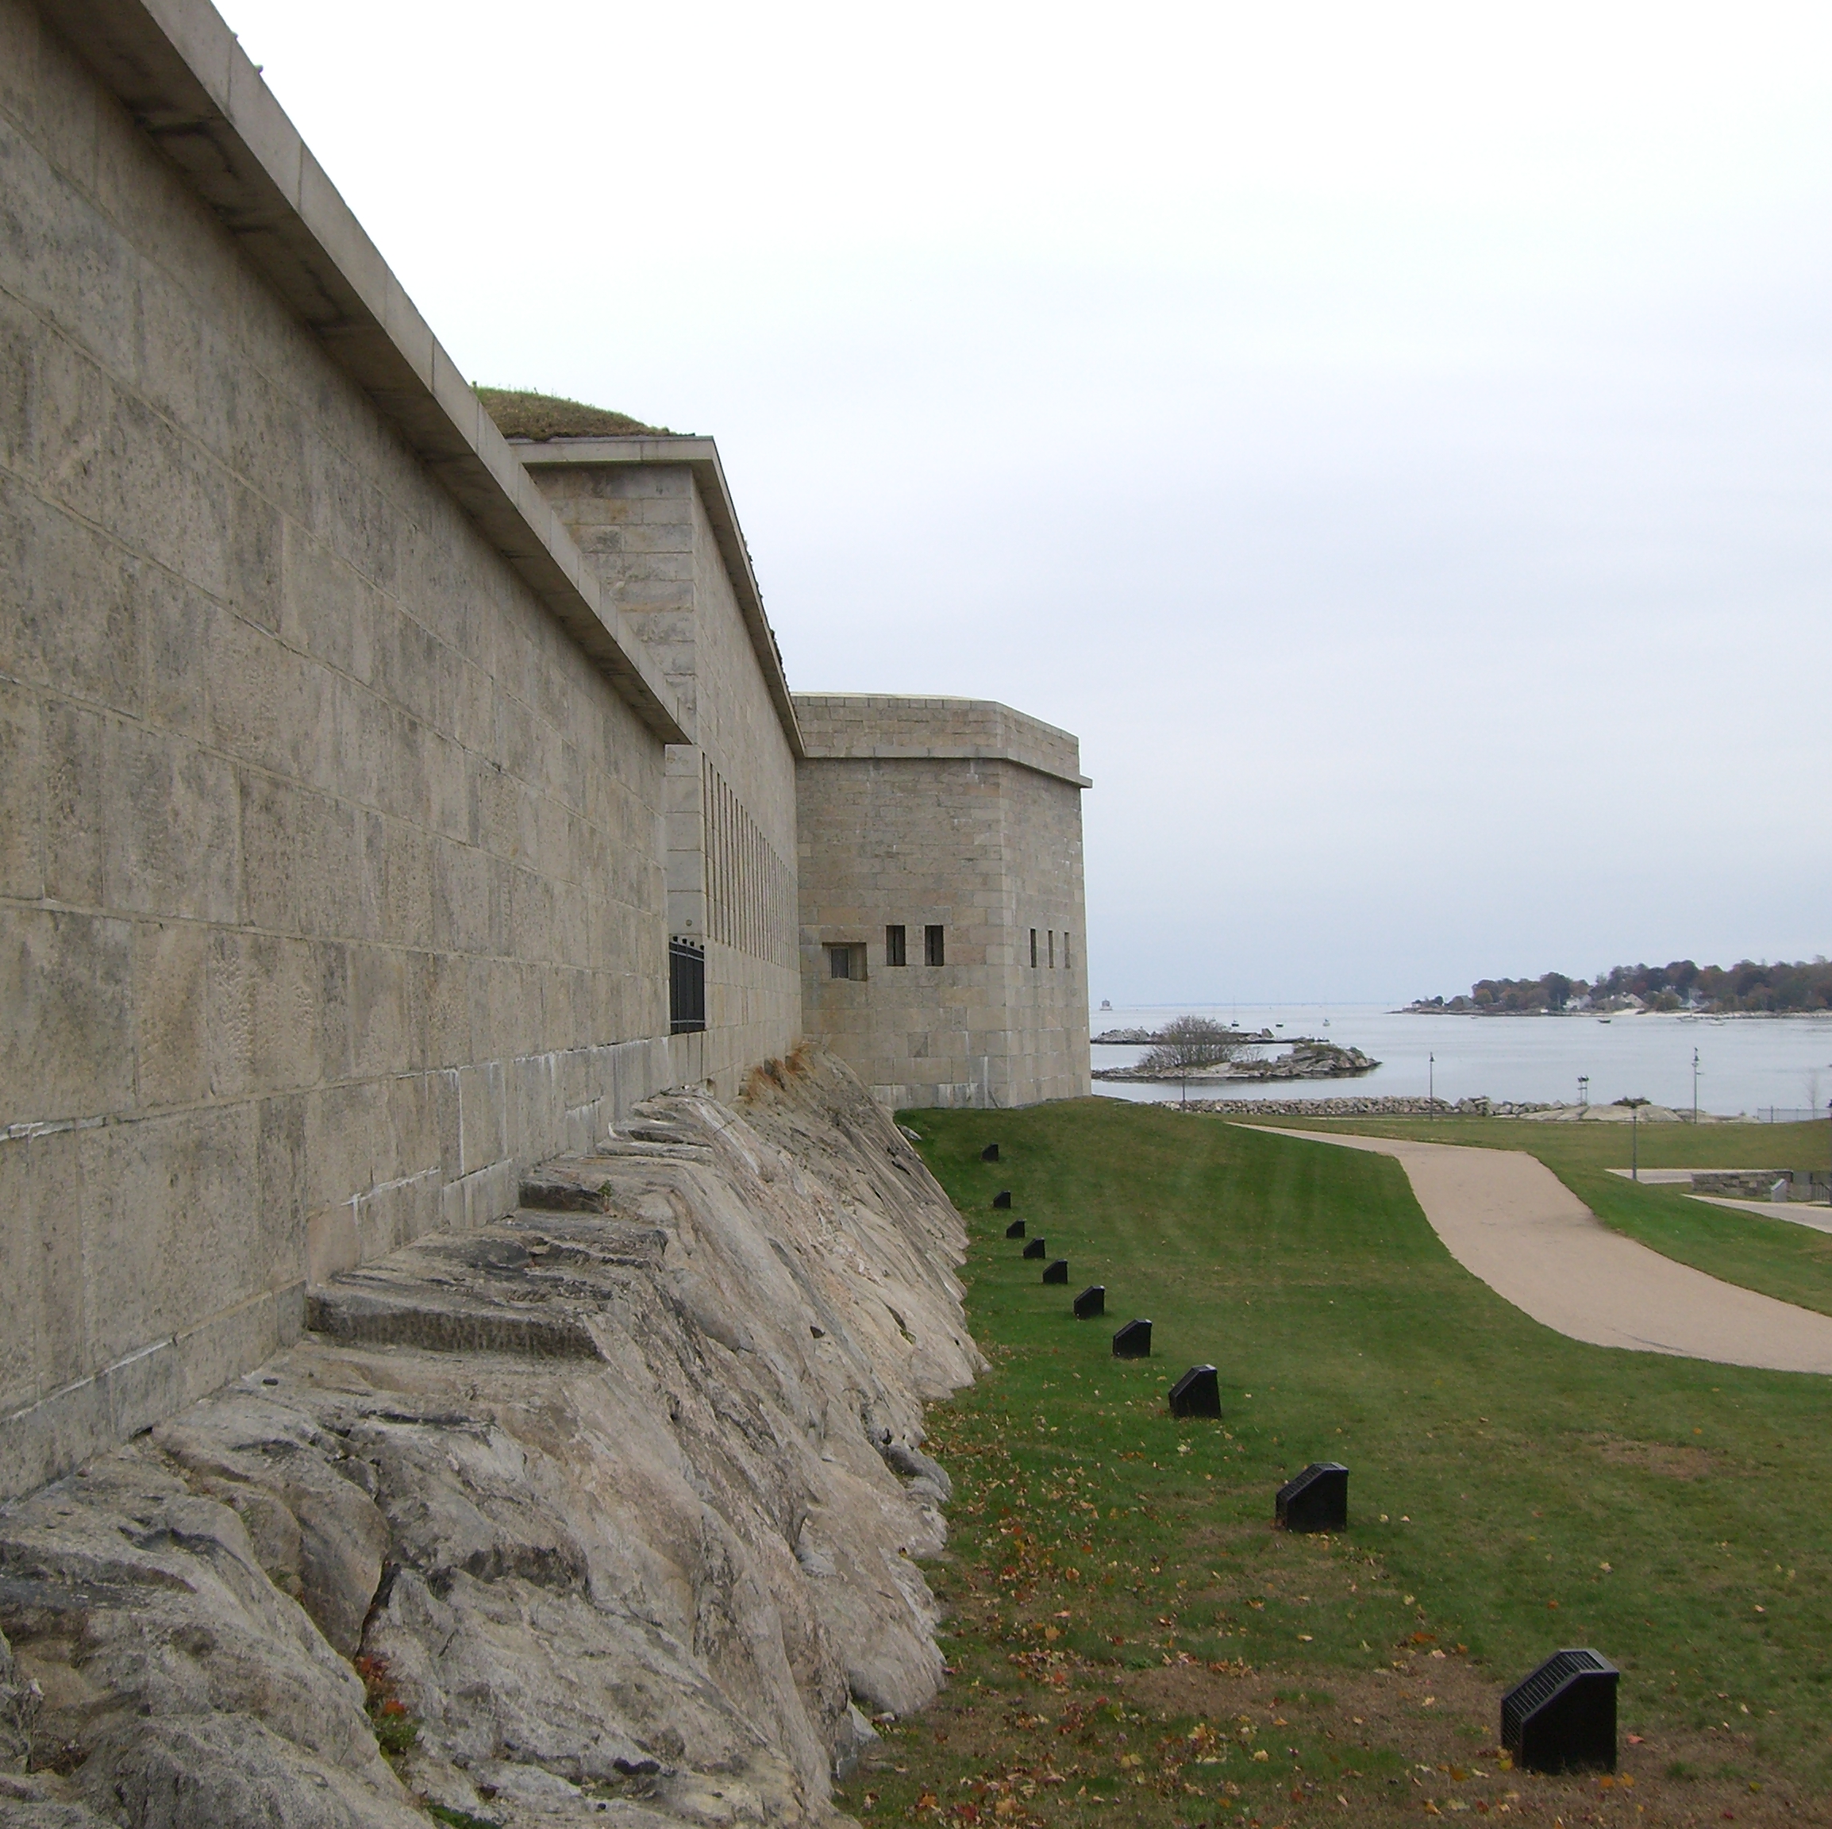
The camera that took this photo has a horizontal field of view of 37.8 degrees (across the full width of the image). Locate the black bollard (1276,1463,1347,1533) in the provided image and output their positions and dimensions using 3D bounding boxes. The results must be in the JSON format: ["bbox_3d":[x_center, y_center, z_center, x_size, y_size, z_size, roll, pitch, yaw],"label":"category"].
[{"bbox_3d":[3.027,4.440,20.400,0.460,0.470,0.430,0,-2,-4],"label":"black bollard"}]

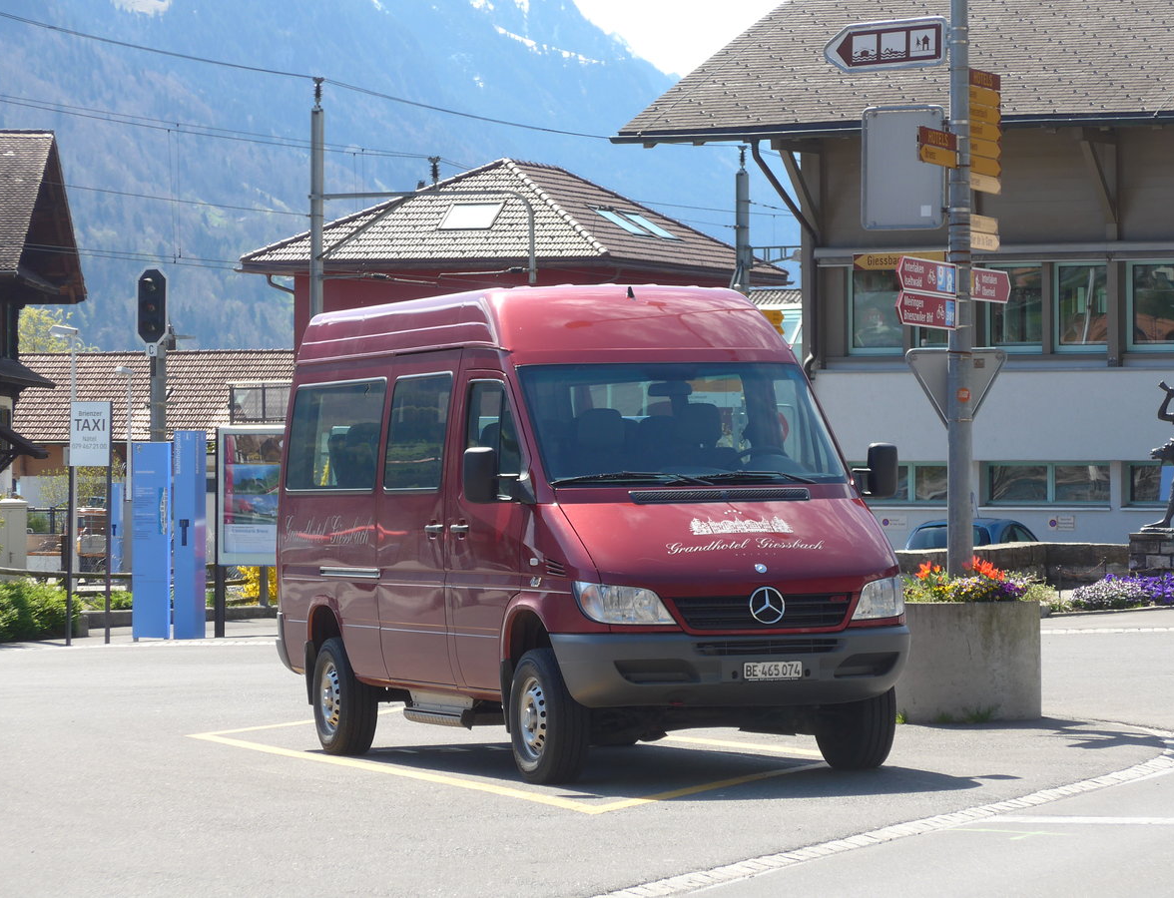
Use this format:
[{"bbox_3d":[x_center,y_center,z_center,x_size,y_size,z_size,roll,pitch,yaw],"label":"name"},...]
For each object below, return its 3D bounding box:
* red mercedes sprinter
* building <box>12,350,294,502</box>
[{"bbox_3d":[-0.038,0.374,24.606,2.010,2.620,5.420,-1,0,-20],"label":"red mercedes sprinter"},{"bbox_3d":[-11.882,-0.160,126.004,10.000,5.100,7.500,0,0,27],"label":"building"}]

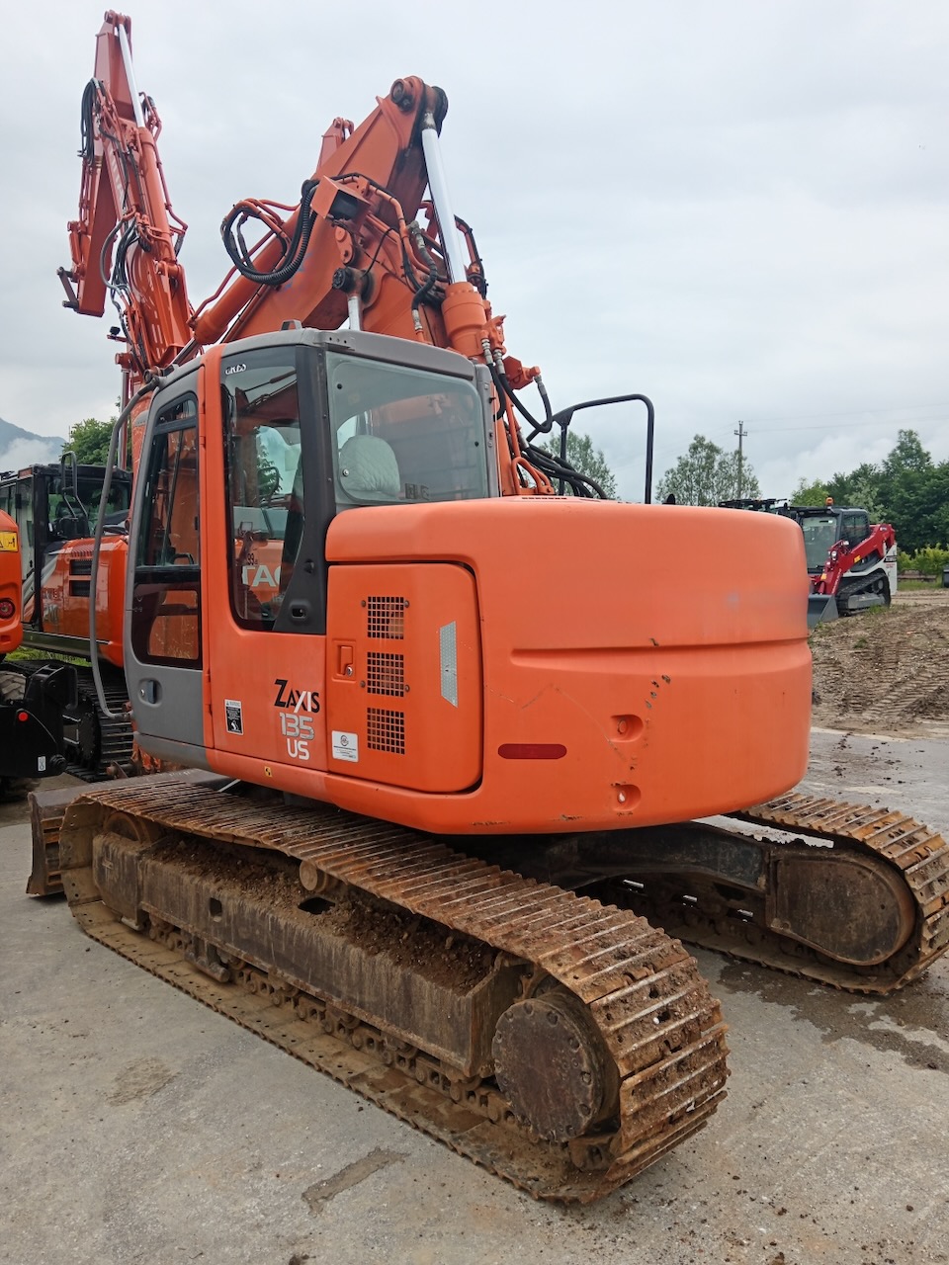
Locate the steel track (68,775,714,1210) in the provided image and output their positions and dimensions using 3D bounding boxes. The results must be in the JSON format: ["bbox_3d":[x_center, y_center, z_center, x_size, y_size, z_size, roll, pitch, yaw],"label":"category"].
[{"bbox_3d":[-0.678,1.149,3.960,0.530,0.720,3.560,-2,4,-45],"label":"steel track"}]

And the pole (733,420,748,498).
[{"bbox_3d":[16.174,-7.414,60.251,1.200,11.085,0.300,-1,3,-33],"label":"pole"}]

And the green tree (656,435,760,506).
[{"bbox_3d":[15.139,-7.425,64.243,6.867,10.738,6.500,1,3,14],"label":"green tree"}]

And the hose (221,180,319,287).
[{"bbox_3d":[-1.124,-2.185,5.407,0.630,0.550,0.250,3,4,42],"label":"hose"}]

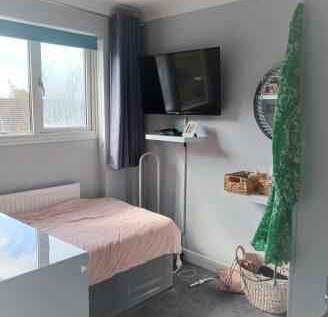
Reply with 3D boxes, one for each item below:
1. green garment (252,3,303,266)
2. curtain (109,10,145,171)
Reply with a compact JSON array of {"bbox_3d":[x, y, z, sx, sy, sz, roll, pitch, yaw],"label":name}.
[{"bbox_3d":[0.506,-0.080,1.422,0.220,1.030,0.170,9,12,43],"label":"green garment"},{"bbox_3d":[-0.330,-0.584,3.122,0.140,1.360,0.400,9,12,43],"label":"curtain"}]

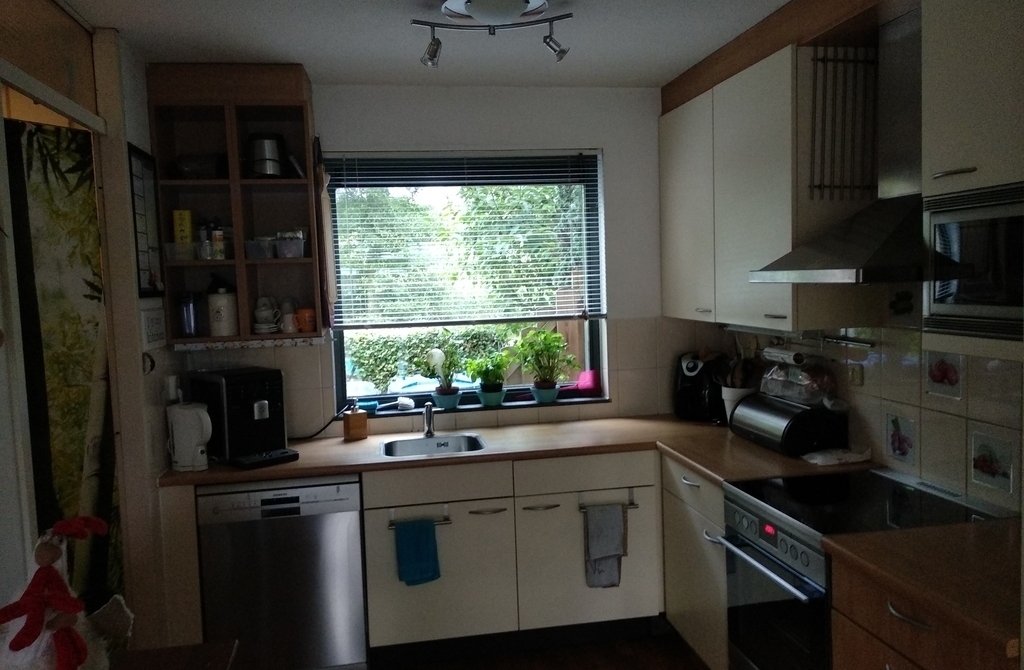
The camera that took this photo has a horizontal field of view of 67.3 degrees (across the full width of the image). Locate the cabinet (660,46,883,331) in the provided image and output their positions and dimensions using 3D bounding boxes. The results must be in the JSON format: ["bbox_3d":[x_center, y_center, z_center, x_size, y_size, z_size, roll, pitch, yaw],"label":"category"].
[{"bbox_3d":[0.989,-0.526,3.137,0.347,0.939,1.192,-3,4,-9],"label":"cabinet"}]

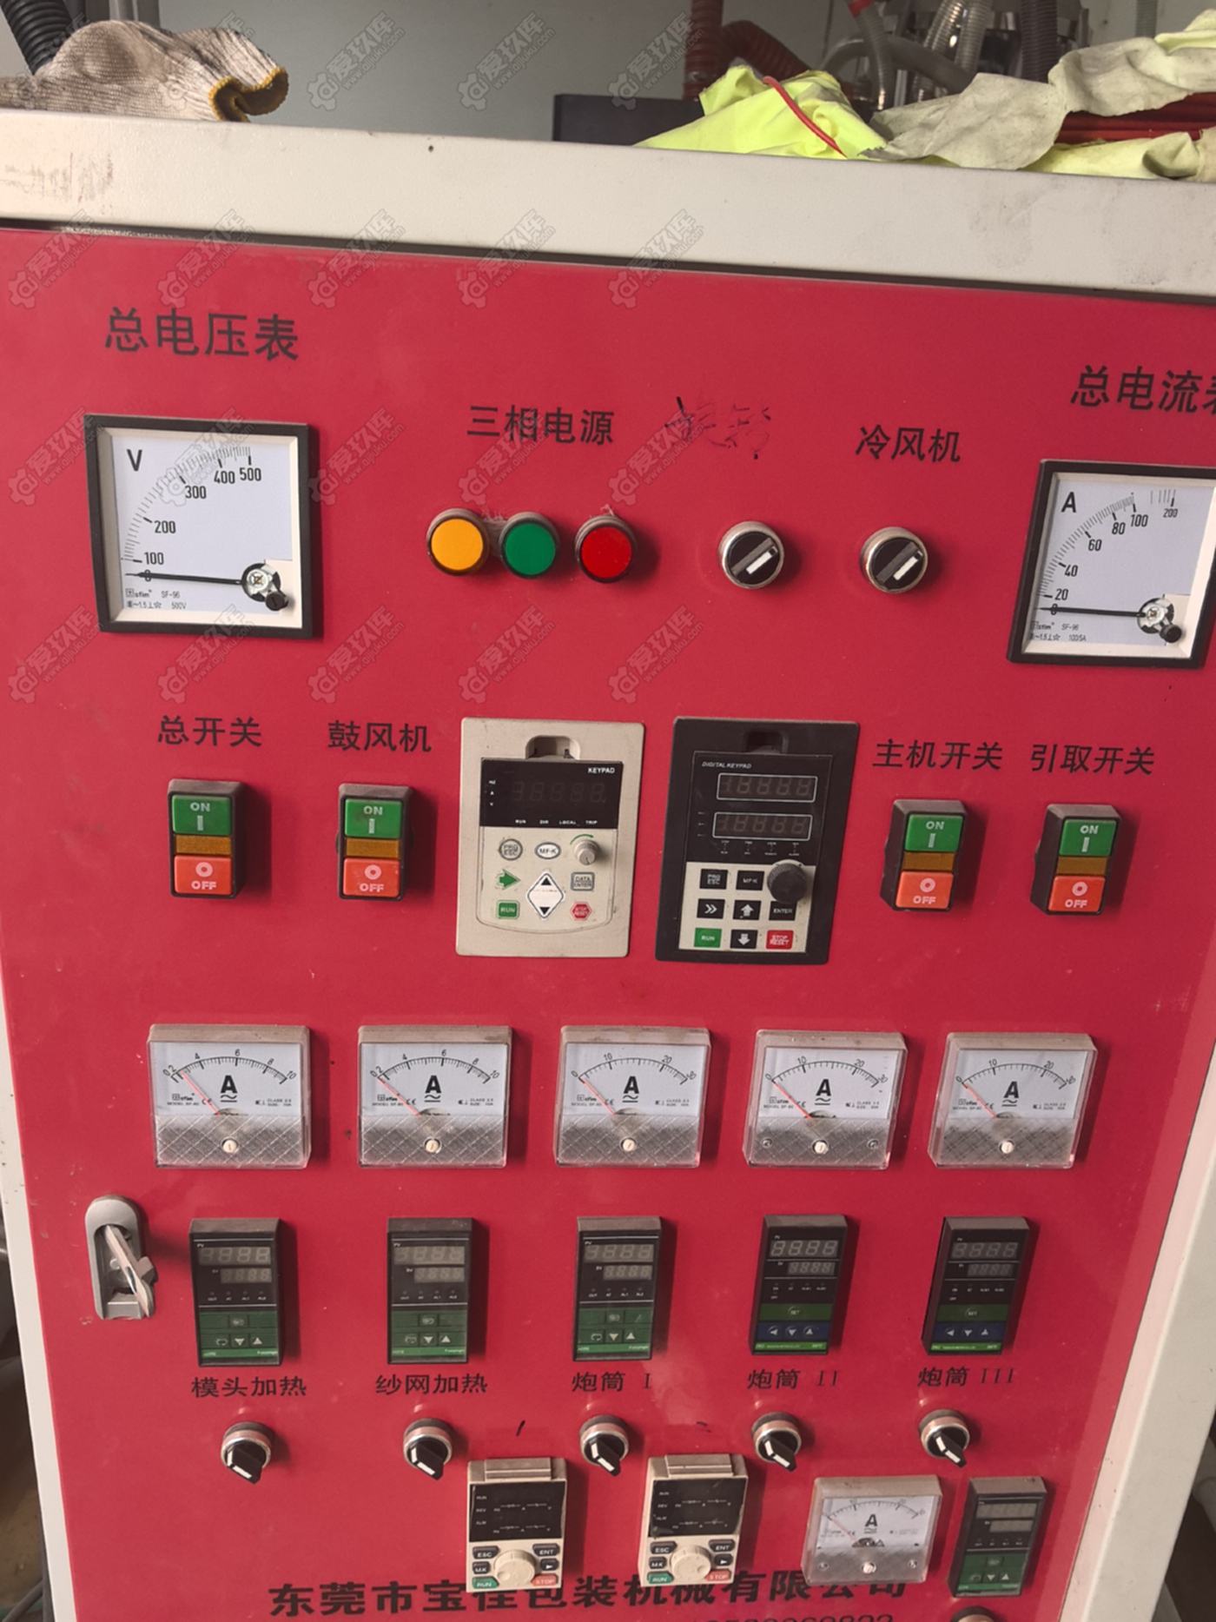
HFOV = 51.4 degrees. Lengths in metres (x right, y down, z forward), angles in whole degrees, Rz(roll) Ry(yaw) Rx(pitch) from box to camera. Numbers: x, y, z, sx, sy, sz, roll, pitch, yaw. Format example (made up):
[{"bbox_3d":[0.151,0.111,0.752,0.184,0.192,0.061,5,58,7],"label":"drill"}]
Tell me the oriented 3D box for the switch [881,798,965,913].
[{"bbox_3d":[0.166,0.024,0.661,0.034,0.055,0.018,2,20,-5],"label":"switch"}]

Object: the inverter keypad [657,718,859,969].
[{"bbox_3d":[0.077,0.020,0.654,0.094,0.136,0.017,2,21,-5],"label":"inverter keypad"}]

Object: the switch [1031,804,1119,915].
[{"bbox_3d":[0.247,0.026,0.667,0.031,0.055,0.021,2,21,-5],"label":"switch"}]

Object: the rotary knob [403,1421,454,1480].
[{"bbox_3d":[-0.111,0.396,0.780,0.030,0.030,0.024,2,21,-5],"label":"rotary knob"}]

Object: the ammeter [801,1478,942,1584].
[{"bbox_3d":[0.175,0.477,0.838,0.080,0.079,0.015,2,21,-5],"label":"ammeter"}]

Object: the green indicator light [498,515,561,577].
[{"bbox_3d":[-0.037,-0.124,0.590,0.029,0.029,0.017,2,20,-5],"label":"green indicator light"}]

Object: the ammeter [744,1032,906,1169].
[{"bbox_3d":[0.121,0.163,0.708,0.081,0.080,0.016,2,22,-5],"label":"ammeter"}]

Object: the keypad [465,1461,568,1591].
[{"bbox_3d":[-0.058,0.455,0.801,0.061,0.093,0.021,2,20,-5],"label":"keypad"}]

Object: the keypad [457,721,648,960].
[{"bbox_3d":[-0.030,0.018,0.646,0.090,0.130,0.015,2,21,-5],"label":"keypad"}]

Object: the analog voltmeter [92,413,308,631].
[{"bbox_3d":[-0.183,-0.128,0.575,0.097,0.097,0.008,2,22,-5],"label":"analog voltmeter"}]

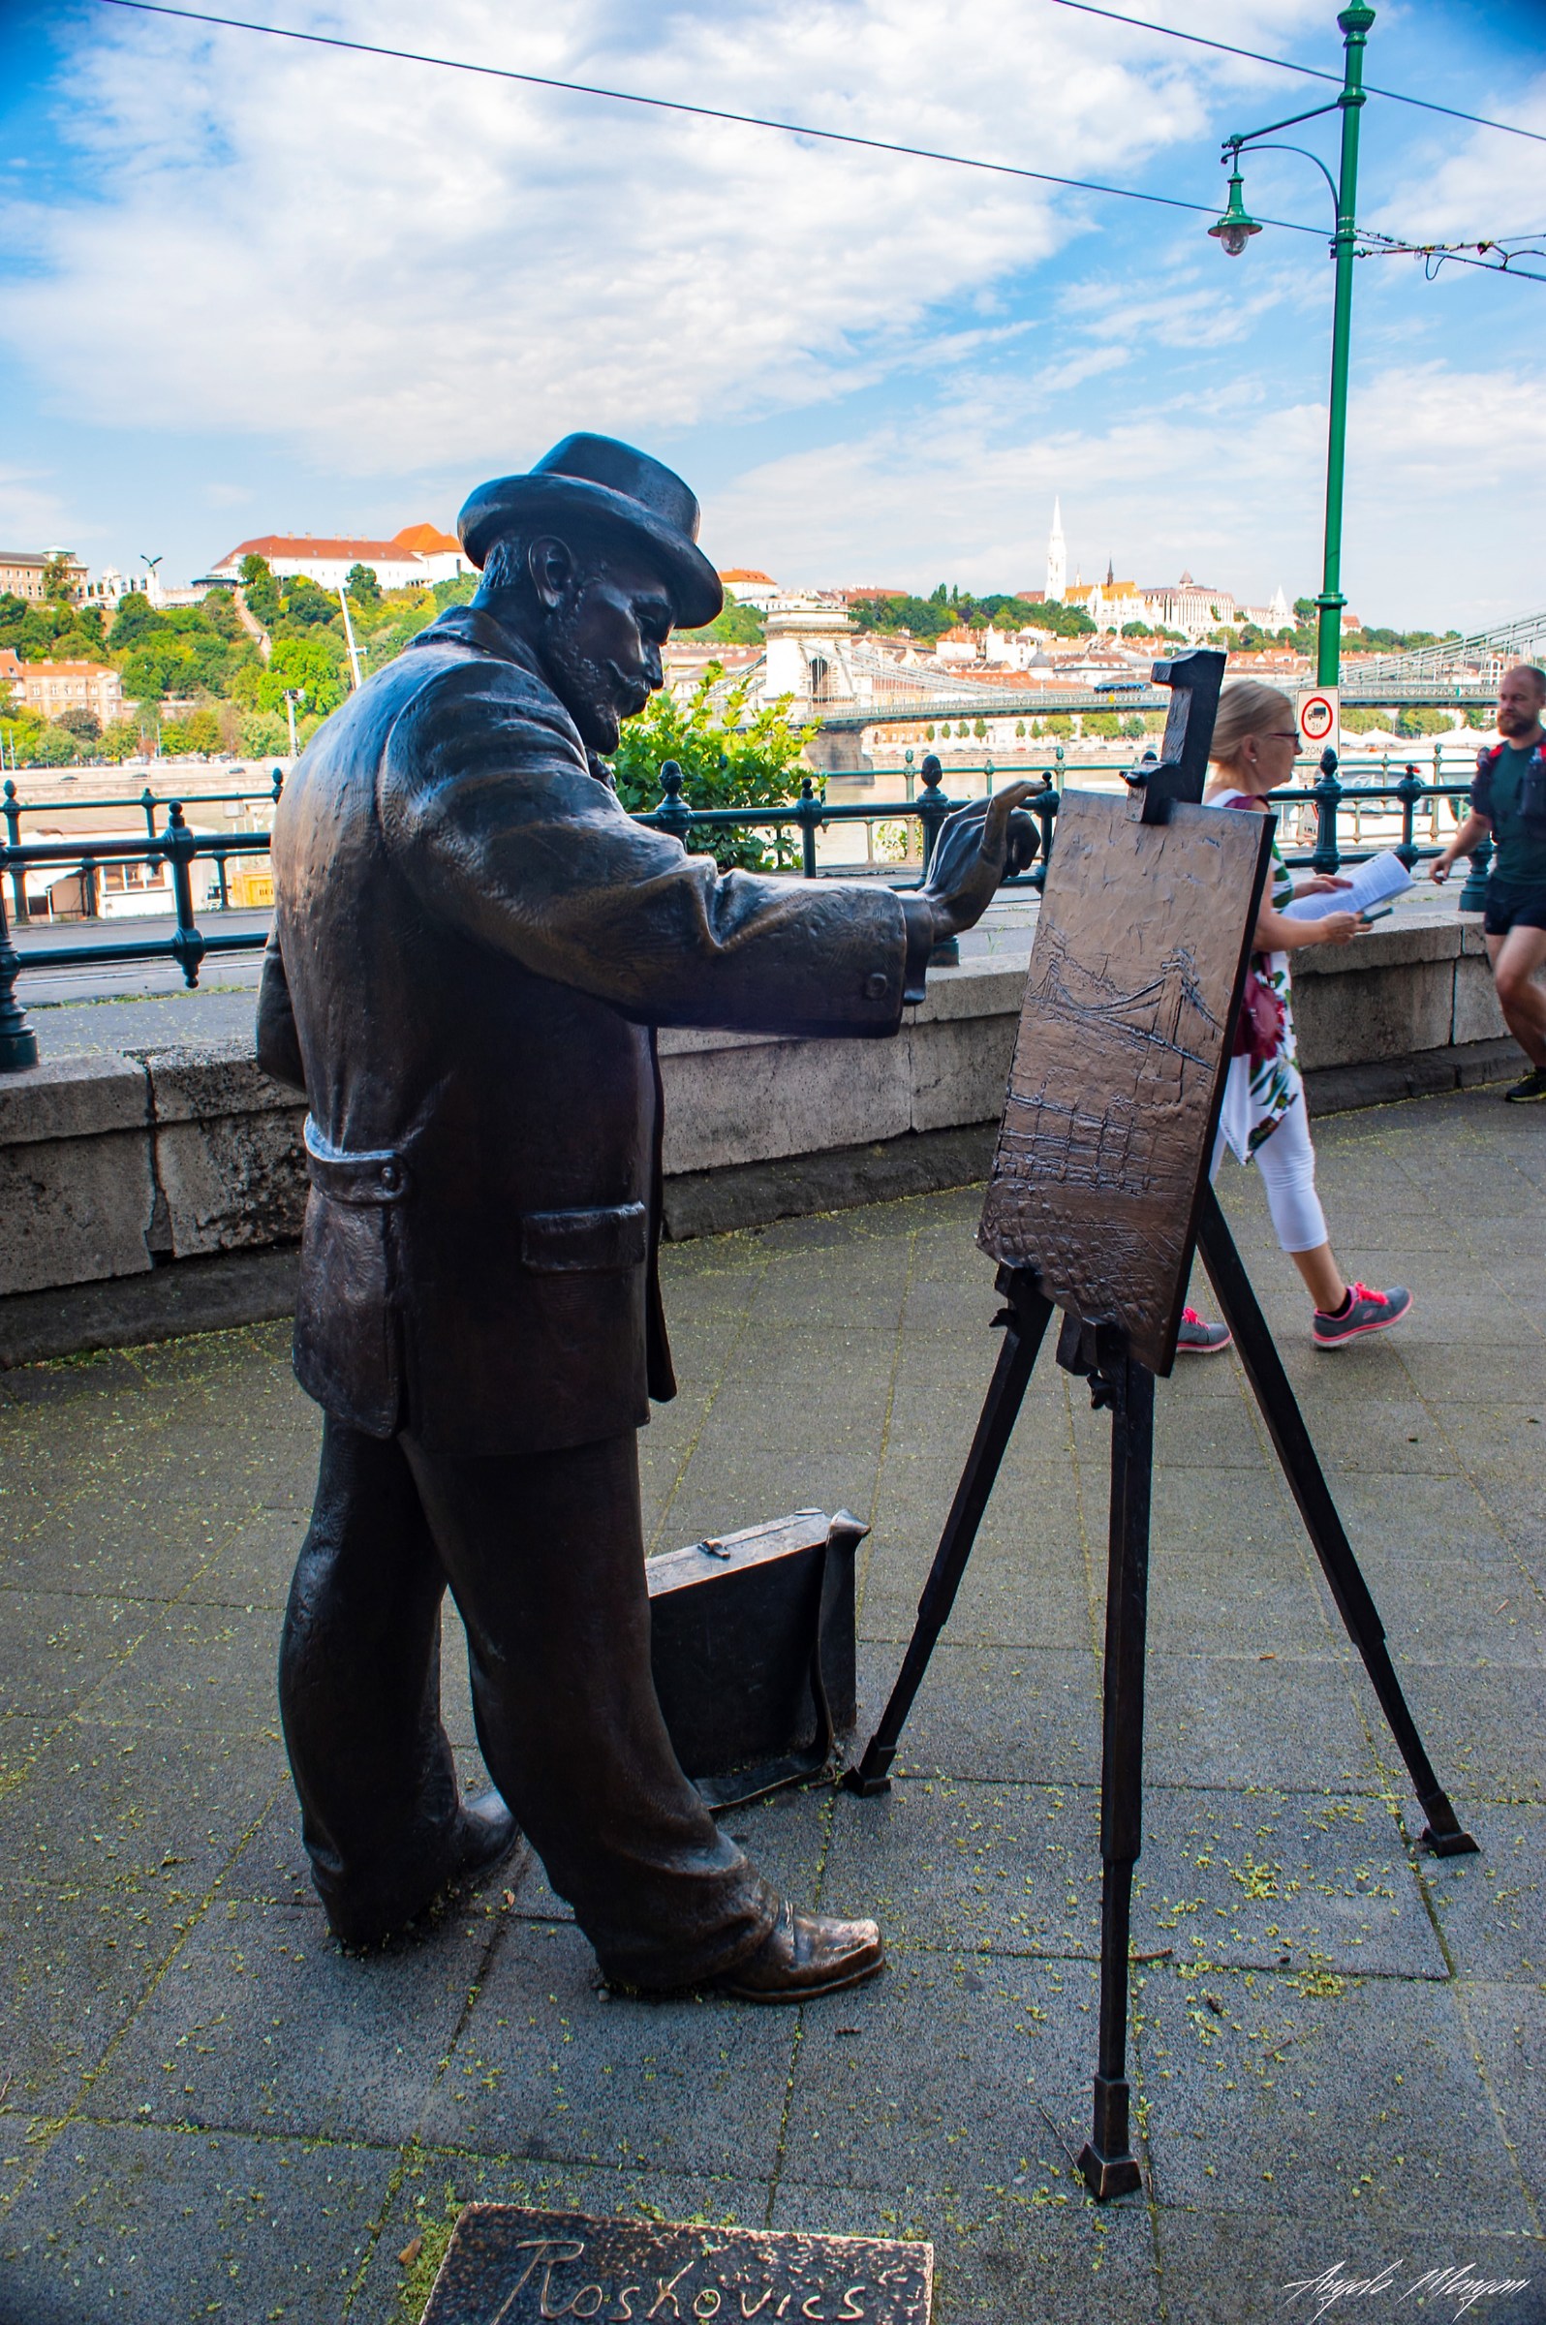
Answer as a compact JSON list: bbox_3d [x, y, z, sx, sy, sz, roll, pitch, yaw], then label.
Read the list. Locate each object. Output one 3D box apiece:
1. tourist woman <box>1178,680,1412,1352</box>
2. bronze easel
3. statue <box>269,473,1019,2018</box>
[{"bbox_3d":[1.266,-0.330,4.421,0.680,1.640,0.480,-3,14,-10],"label":"tourist woman"},{"bbox_3d":[0.589,0.212,2.247,0.790,1.630,0.840,-5,14,-16],"label":"bronze easel"},{"bbox_3d":[-0.184,0.094,2.282,0.780,1.860,0.660,-7,15,-24],"label":"statue"}]

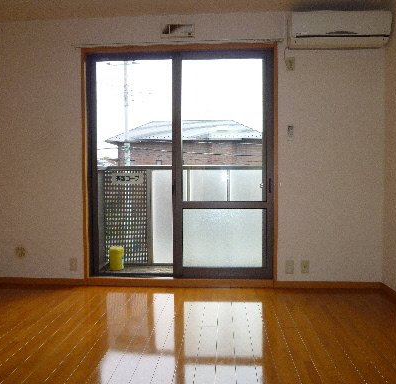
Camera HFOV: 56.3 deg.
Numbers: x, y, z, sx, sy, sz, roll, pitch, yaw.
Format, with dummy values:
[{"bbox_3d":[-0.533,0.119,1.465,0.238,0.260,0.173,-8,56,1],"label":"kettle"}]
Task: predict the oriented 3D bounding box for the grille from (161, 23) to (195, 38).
[{"bbox_3d":[-0.174,-1.409,3.233,0.299,0.138,0.030,0,2,4],"label":"grille"}]

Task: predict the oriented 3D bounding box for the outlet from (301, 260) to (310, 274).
[{"bbox_3d":[0.942,0.661,3.235,0.070,0.119,0.015,0,2,4],"label":"outlet"}]

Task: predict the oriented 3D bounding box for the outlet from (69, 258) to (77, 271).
[{"bbox_3d":[-1.141,0.669,3.382,0.071,0.115,0.015,0,2,4],"label":"outlet"}]

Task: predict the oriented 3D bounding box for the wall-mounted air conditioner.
[{"bbox_3d":[1.159,-1.329,3.057,0.784,0.274,0.200,0,2,4],"label":"wall-mounted air conditioner"}]

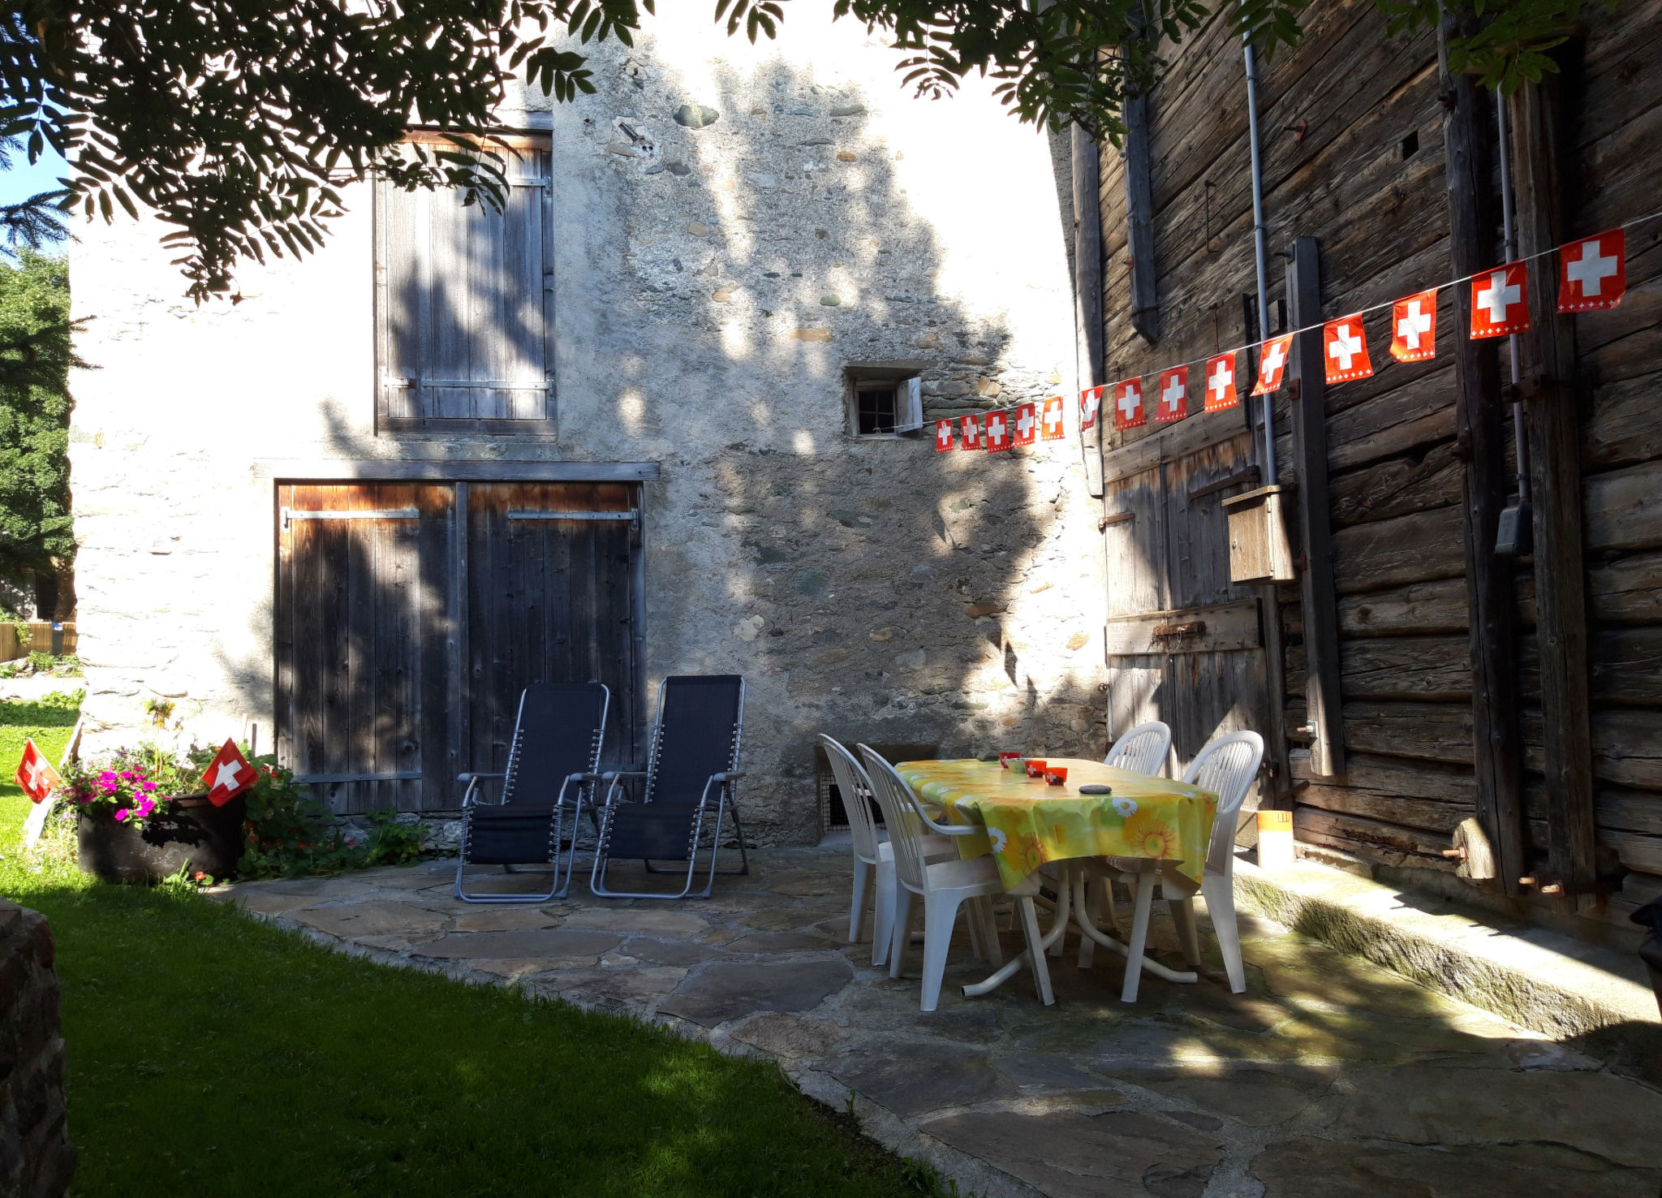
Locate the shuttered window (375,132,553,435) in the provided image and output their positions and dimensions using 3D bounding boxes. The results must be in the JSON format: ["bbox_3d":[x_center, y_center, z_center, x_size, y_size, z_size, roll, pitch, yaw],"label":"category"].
[{"bbox_3d":[-2.382,-2.067,8.179,1.140,1.981,0.120,-1,-3,-9],"label":"shuttered window"}]

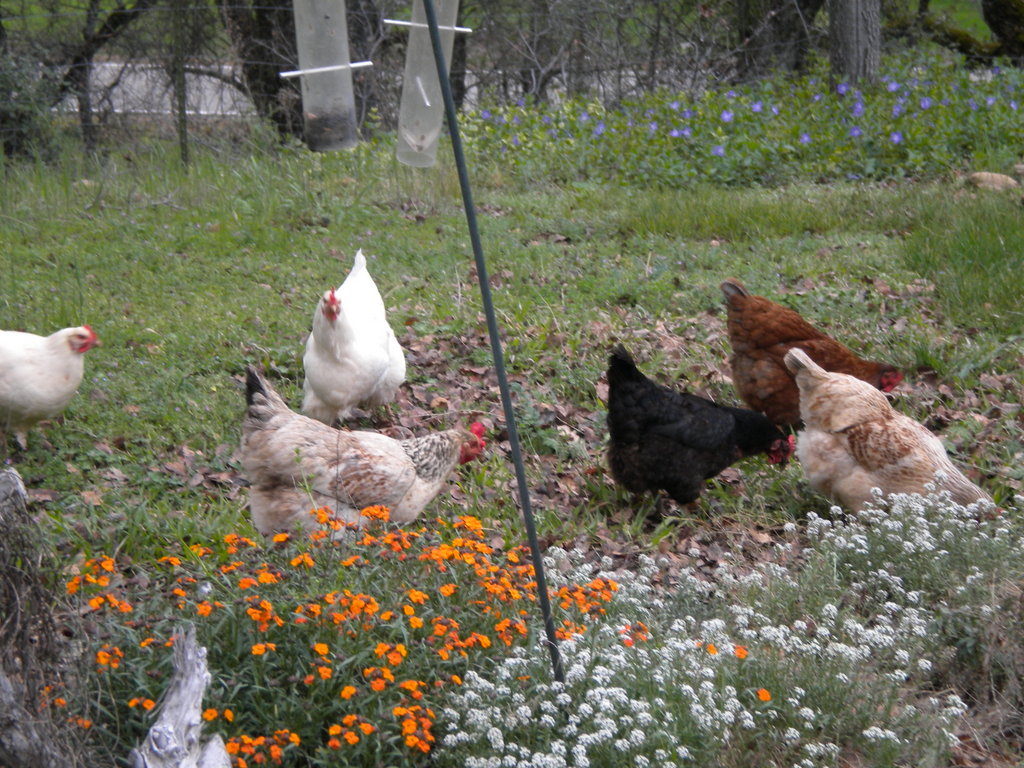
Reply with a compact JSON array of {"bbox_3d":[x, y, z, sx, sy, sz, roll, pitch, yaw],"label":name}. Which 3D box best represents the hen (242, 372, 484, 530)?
[{"bbox_3d":[-0.285,0.138,5.894,0.455,0.340,0.200,-1,12,-4],"label":"hen"}]

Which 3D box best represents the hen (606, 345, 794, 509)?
[{"bbox_3d":[0.378,0.077,6.192,0.405,0.340,0.200,-5,13,-24],"label":"hen"}]

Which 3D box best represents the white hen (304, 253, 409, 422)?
[{"bbox_3d":[-0.352,-0.077,6.899,0.210,0.360,0.400,2,12,11],"label":"white hen"}]

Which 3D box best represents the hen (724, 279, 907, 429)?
[{"bbox_3d":[0.662,-0.063,6.828,0.460,0.360,0.200,-8,14,-34],"label":"hen"}]

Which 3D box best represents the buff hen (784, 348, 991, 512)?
[{"bbox_3d":[0.746,0.105,6.030,0.425,0.350,0.200,-2,12,-11],"label":"buff hen"}]

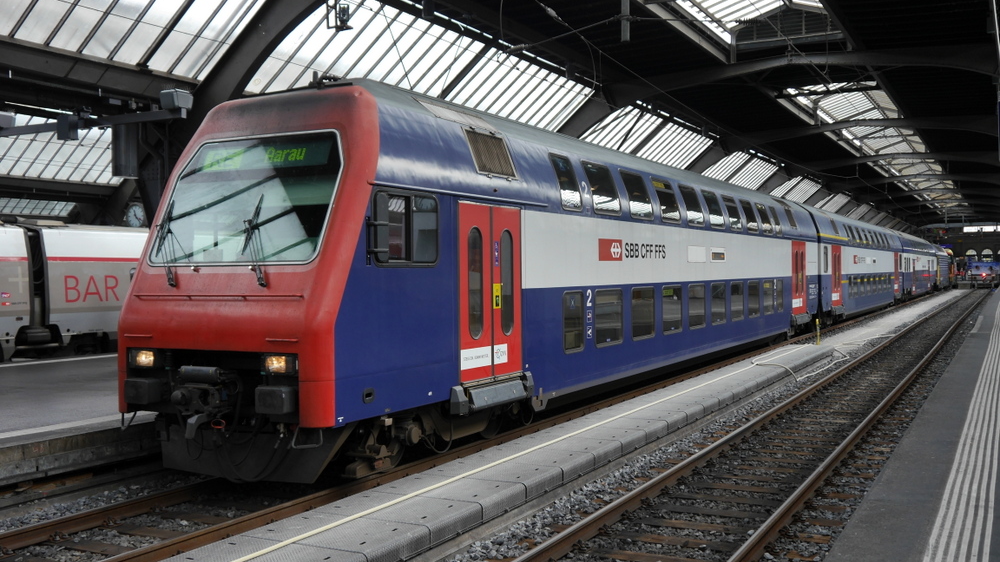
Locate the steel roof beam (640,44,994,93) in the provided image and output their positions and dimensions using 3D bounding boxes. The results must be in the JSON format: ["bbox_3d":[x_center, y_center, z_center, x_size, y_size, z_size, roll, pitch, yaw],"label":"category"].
[{"bbox_3d":[7.187,-5.087,24.842,8.500,0.880,0.330,0,1,26],"label":"steel roof beam"}]

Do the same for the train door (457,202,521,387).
[{"bbox_3d":[-0.112,0.125,12.672,0.100,2.090,1.660,0,1,26],"label":"train door"}]

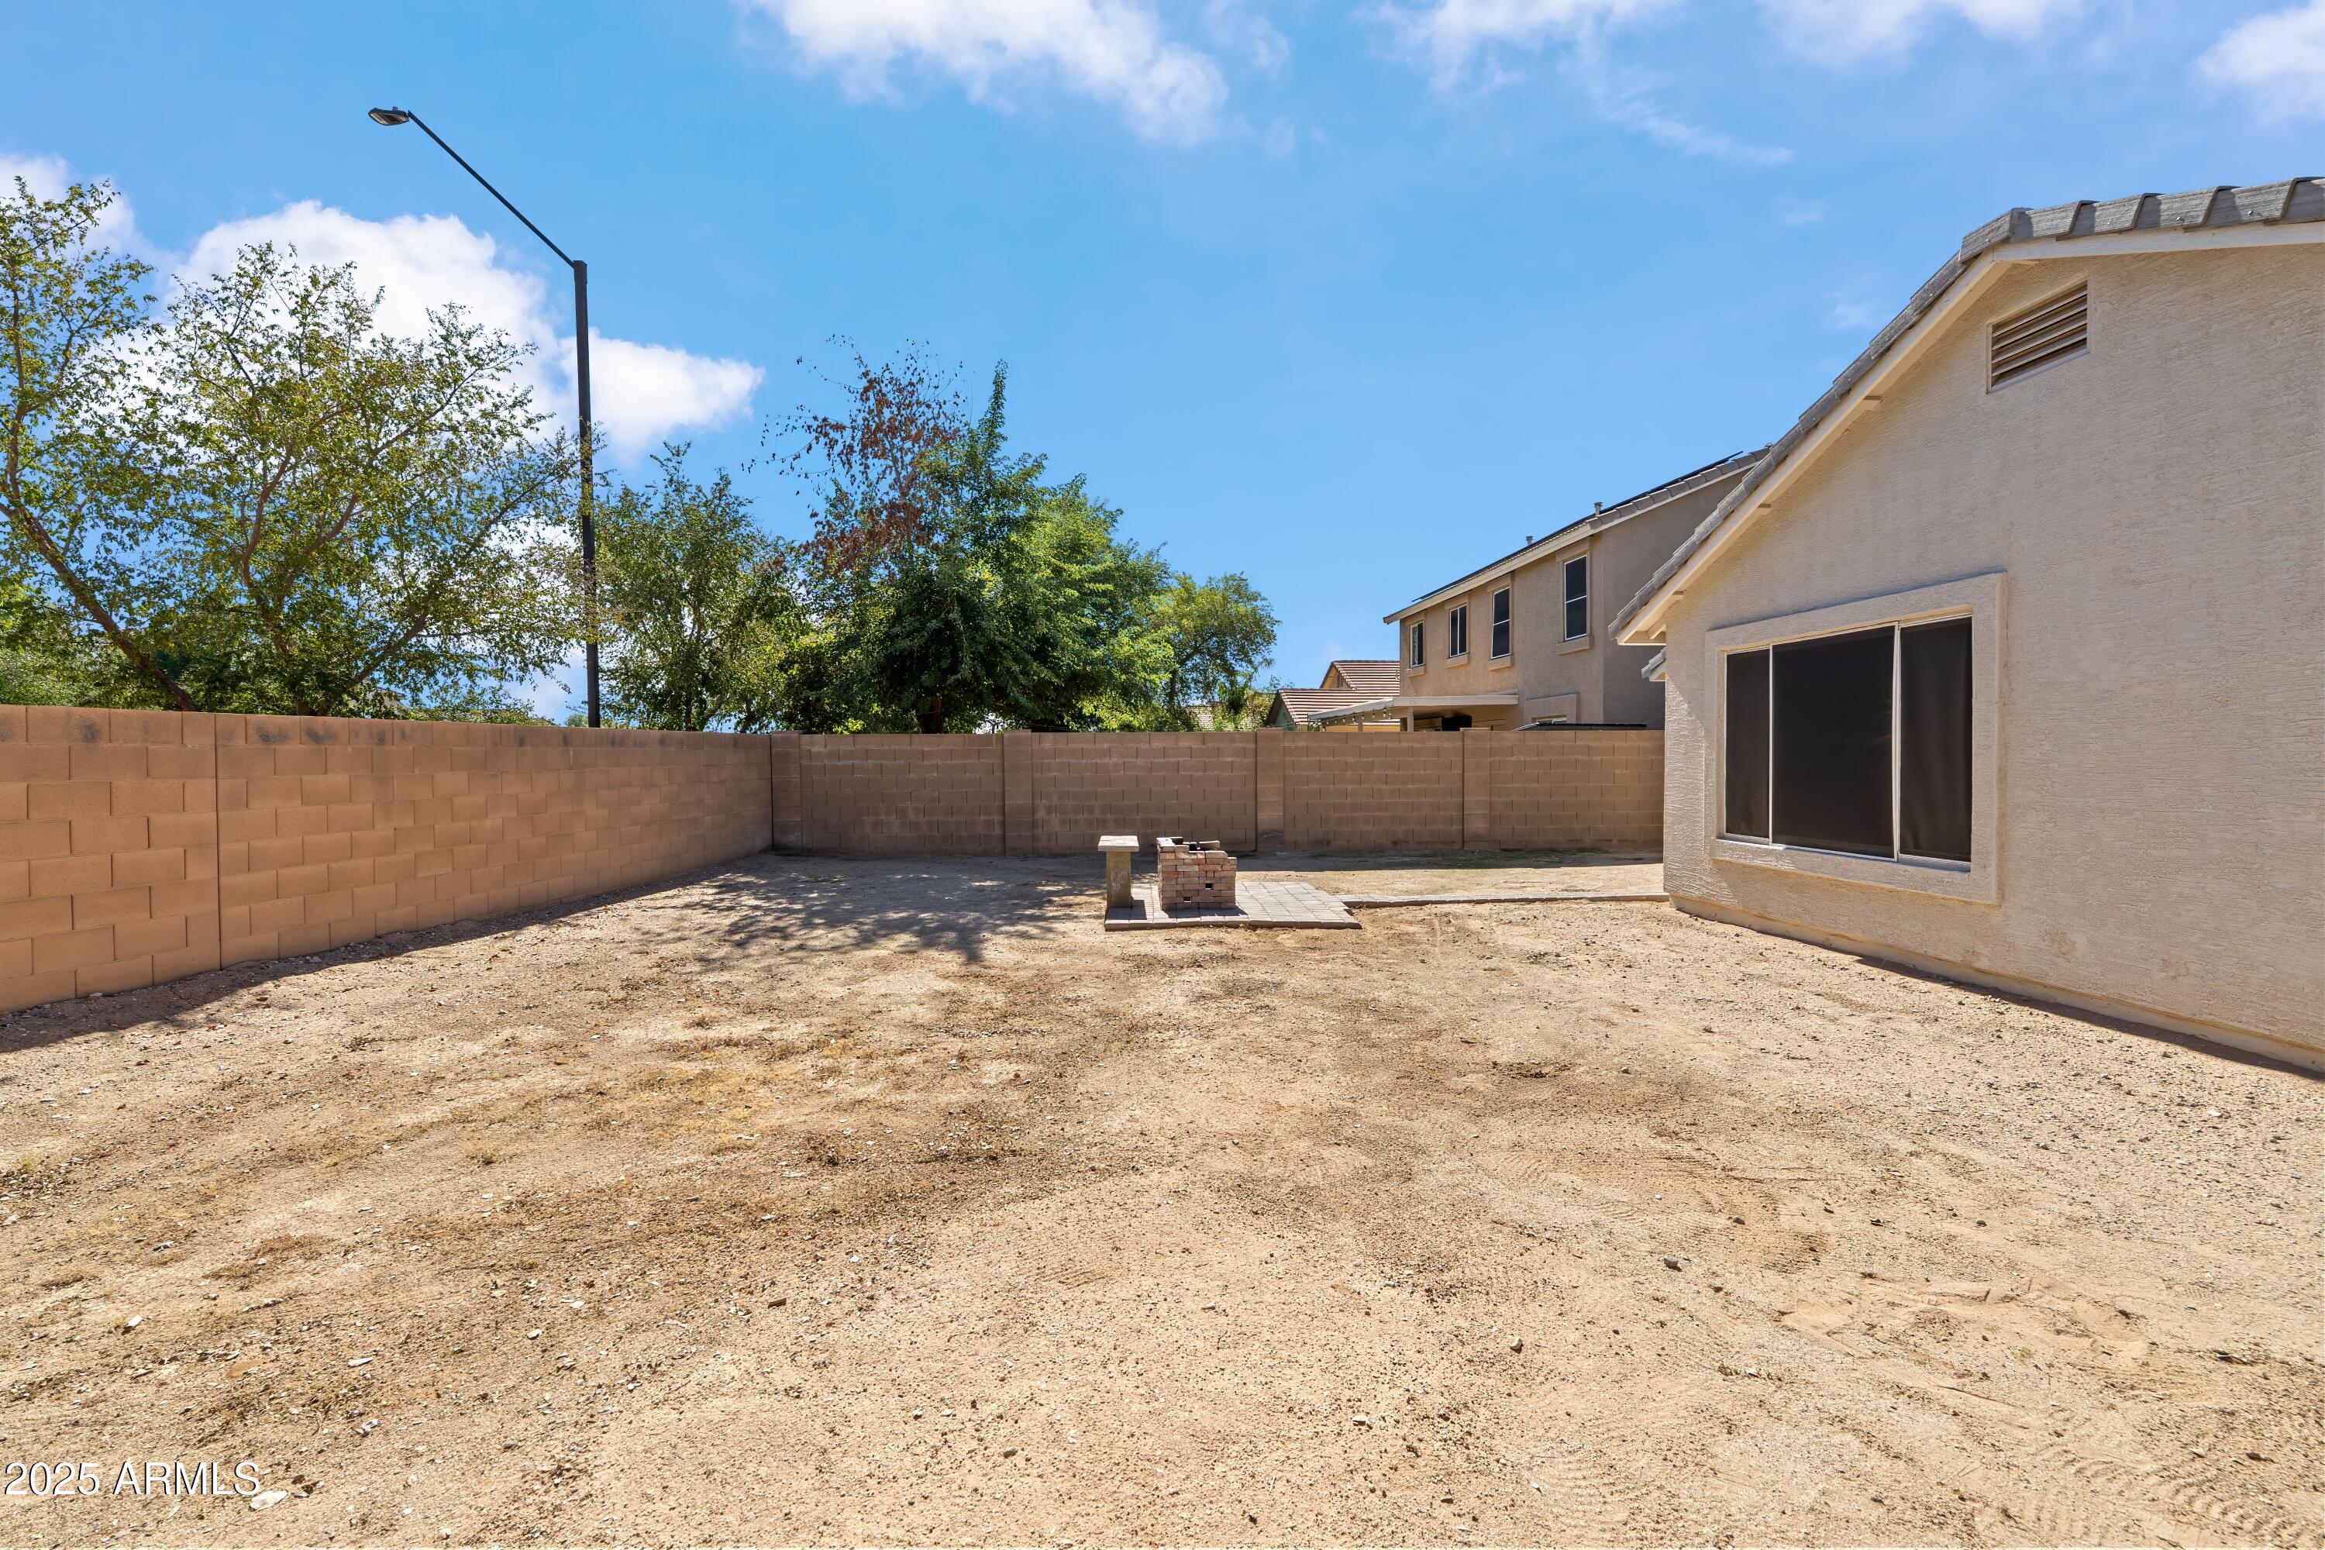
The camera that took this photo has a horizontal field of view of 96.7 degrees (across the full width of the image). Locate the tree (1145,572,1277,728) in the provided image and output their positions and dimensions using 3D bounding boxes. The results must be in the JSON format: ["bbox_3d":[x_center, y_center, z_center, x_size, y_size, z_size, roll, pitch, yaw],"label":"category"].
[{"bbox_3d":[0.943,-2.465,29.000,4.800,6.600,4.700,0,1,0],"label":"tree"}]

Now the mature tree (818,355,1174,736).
[{"bbox_3d":[-2.897,-2.731,16.900,5.900,7.700,5.700,0,1,0],"label":"mature tree"}]

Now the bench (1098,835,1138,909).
[{"bbox_3d":[-0.415,0.943,10.050,0.380,0.575,1.200,0,1,-2],"label":"bench"}]

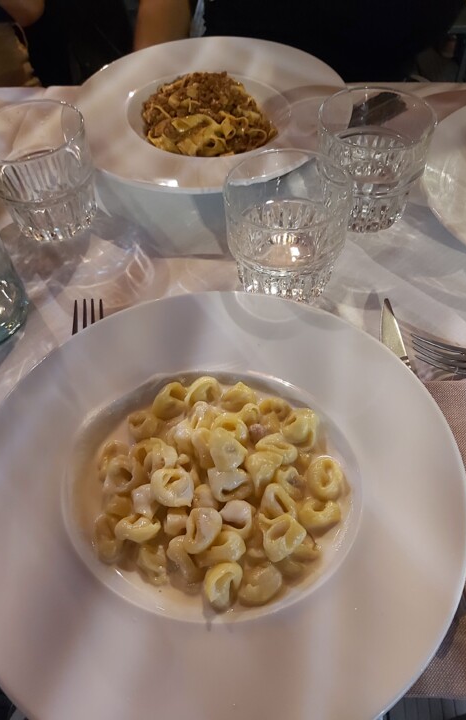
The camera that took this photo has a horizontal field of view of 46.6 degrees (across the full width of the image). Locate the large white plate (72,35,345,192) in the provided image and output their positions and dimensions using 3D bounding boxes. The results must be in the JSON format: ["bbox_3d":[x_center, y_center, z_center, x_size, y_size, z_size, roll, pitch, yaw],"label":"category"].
[{"bbox_3d":[-0.024,-0.231,0.532,0.269,0.043,0.269,-2,54,2],"label":"large white plate"}]

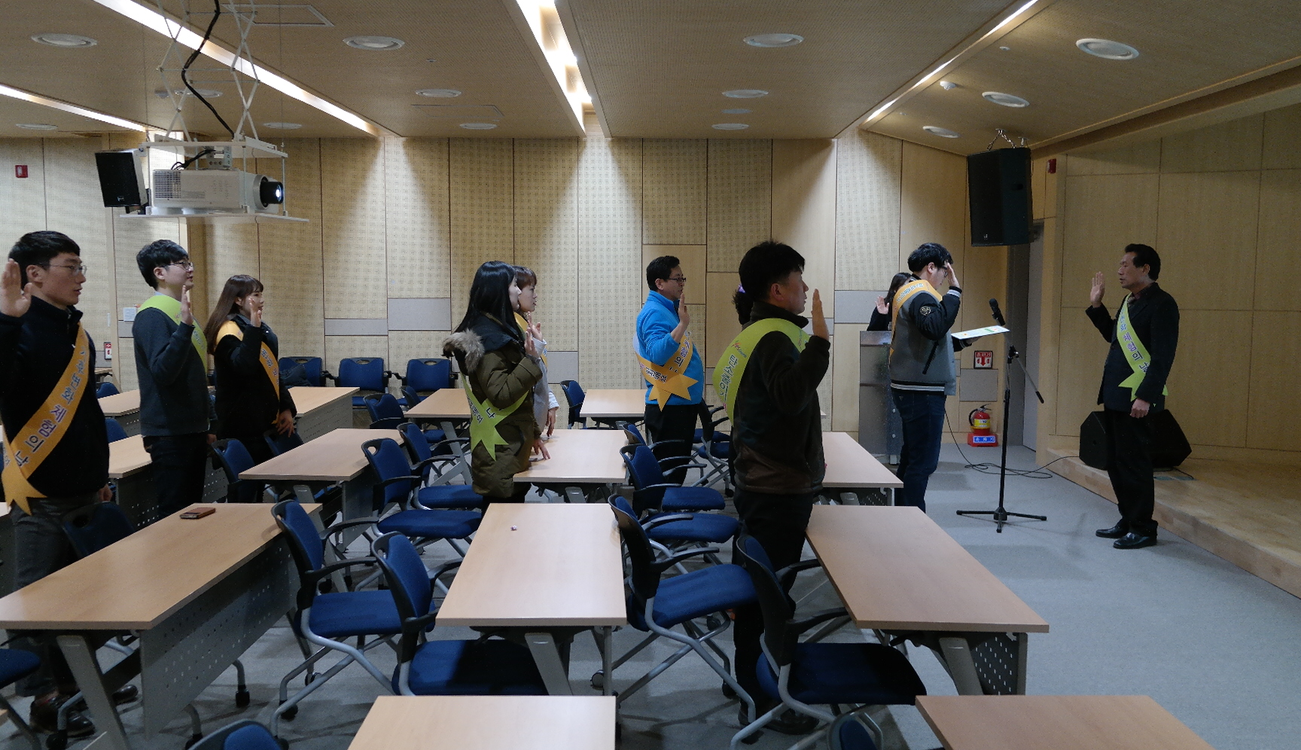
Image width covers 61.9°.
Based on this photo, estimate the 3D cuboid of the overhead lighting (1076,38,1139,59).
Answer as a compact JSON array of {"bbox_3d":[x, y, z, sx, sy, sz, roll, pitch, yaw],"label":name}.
[{"bbox_3d":[2.412,-1.721,5.724,0.315,0.050,0.315,14,5,-1],"label":"overhead lighting"}]

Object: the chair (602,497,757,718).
[{"bbox_3d":[0.107,0.828,3.835,0.560,0.815,0.570,0,5,-4],"label":"chair"}]

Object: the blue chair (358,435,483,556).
[{"bbox_3d":[-1.078,0.702,5.119,0.560,0.815,0.570,1,5,5],"label":"blue chair"}]

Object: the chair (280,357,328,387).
[{"bbox_3d":[-3.356,0.250,10.346,0.540,0.830,0.560,0,5,0],"label":"chair"}]

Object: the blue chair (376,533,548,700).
[{"bbox_3d":[-0.484,0.885,3.209,0.580,0.810,0.570,0,5,0],"label":"blue chair"}]

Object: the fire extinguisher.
[{"bbox_3d":[3.058,0.470,9.992,0.260,0.385,0.200,0,5,0],"label":"fire extinguisher"}]

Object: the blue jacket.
[{"bbox_3d":[0.107,-0.153,6.362,0.400,0.669,0.520,1,5,3],"label":"blue jacket"}]

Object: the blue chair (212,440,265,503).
[{"bbox_3d":[-1.789,0.696,5.142,0.560,0.815,0.570,0,5,0],"label":"blue chair"}]

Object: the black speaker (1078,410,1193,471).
[{"bbox_3d":[3.817,0.503,8.528,0.600,0.410,0.500,-1,5,-12],"label":"black speaker"}]

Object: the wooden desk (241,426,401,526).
[{"bbox_3d":[-1.560,0.738,5.533,0.510,0.725,1.420,0,6,1],"label":"wooden desk"}]

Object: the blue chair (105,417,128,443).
[{"bbox_3d":[-2.724,0.632,5.774,0.560,0.815,0.570,0,5,0],"label":"blue chair"}]

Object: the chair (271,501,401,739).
[{"bbox_3d":[-1.021,0.830,3.738,0.560,0.815,0.570,-1,5,-13],"label":"chair"}]

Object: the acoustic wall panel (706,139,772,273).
[{"bbox_3d":[0.861,-1.630,10.476,0.617,1.289,0.040,0,5,0],"label":"acoustic wall panel"}]

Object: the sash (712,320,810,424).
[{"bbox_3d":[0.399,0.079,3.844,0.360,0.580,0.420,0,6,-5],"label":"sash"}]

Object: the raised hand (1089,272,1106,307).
[{"bbox_3d":[2.744,-0.524,6.652,0.090,0.200,0.055,5,7,41],"label":"raised hand"}]

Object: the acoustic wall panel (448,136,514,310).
[{"bbox_3d":[-1.579,-1.334,10.180,0.595,1.749,0.050,0,5,0],"label":"acoustic wall panel"}]

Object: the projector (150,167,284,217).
[{"bbox_3d":[-1.814,-0.768,4.633,0.480,0.185,0.420,0,6,0],"label":"projector"}]

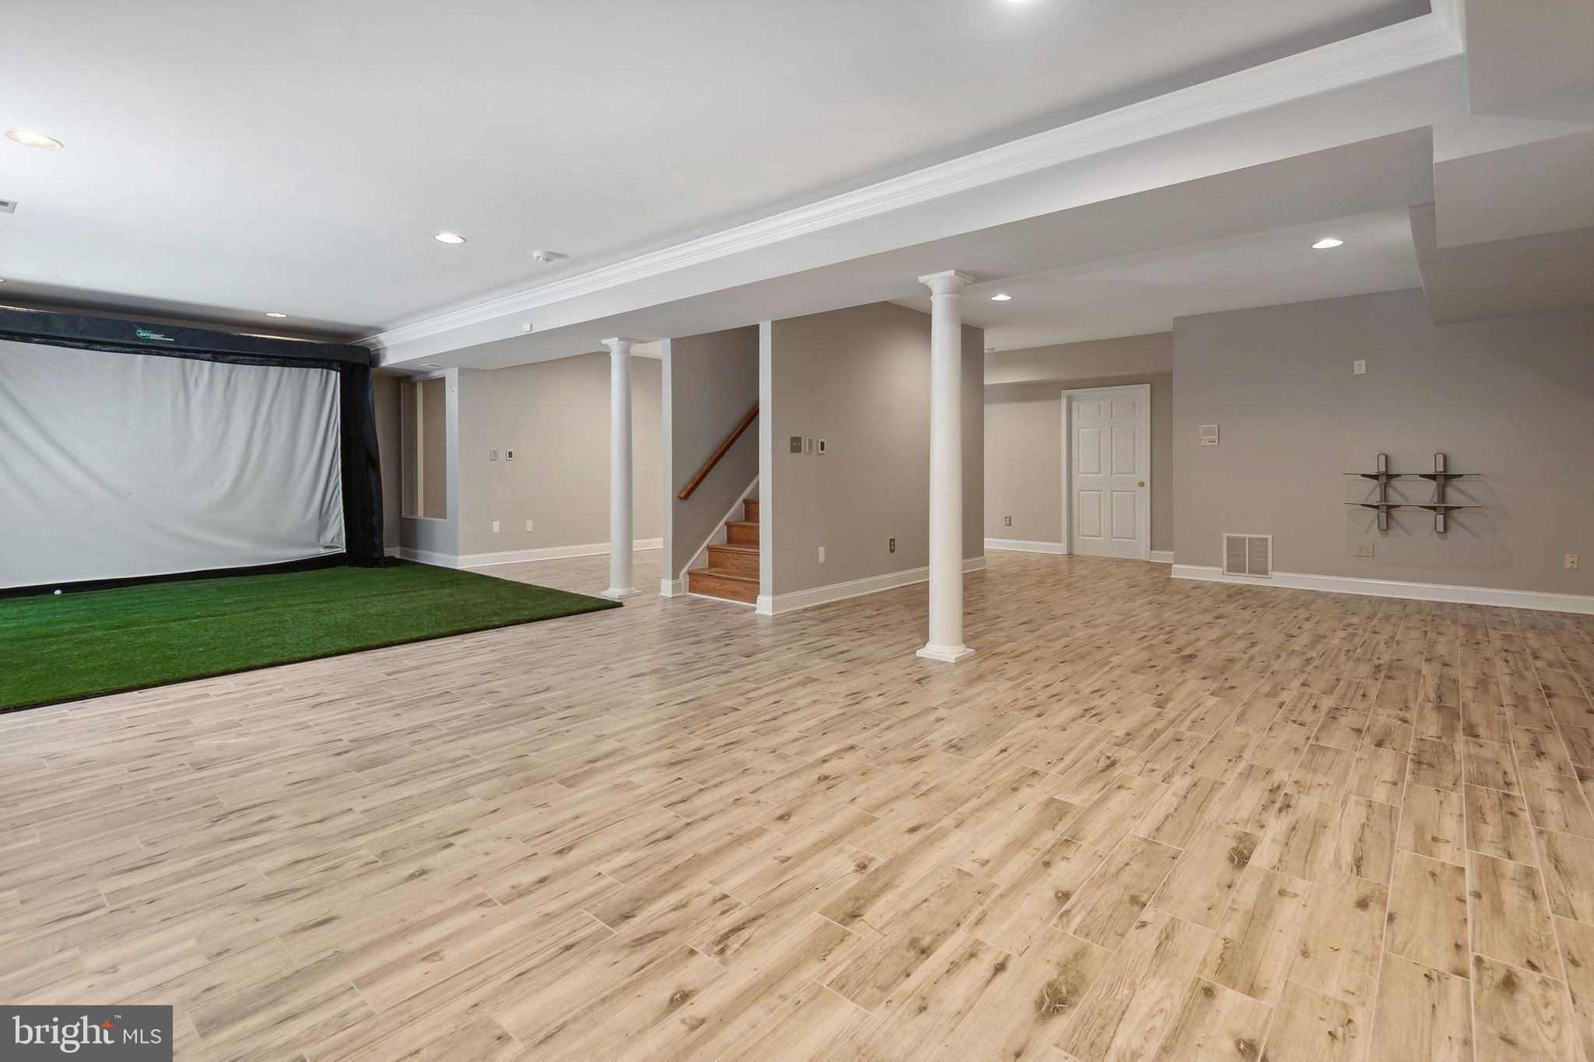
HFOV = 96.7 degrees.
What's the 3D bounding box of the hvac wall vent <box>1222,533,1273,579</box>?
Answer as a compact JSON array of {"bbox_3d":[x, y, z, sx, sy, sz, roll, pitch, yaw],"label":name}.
[{"bbox_3d":[4.383,0.240,6.895,0.391,0.407,0.030,3,5,40],"label":"hvac wall vent"}]

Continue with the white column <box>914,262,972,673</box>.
[{"bbox_3d":[0.896,-0.361,4.275,0.250,2.275,0.250,3,5,40],"label":"white column"}]

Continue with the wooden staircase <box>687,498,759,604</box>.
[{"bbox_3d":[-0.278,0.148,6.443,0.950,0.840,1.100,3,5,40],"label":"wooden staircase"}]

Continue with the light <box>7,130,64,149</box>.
[{"bbox_3d":[-3.422,-1.756,3.180,0.185,0.035,0.185,3,5,40],"label":"light"}]

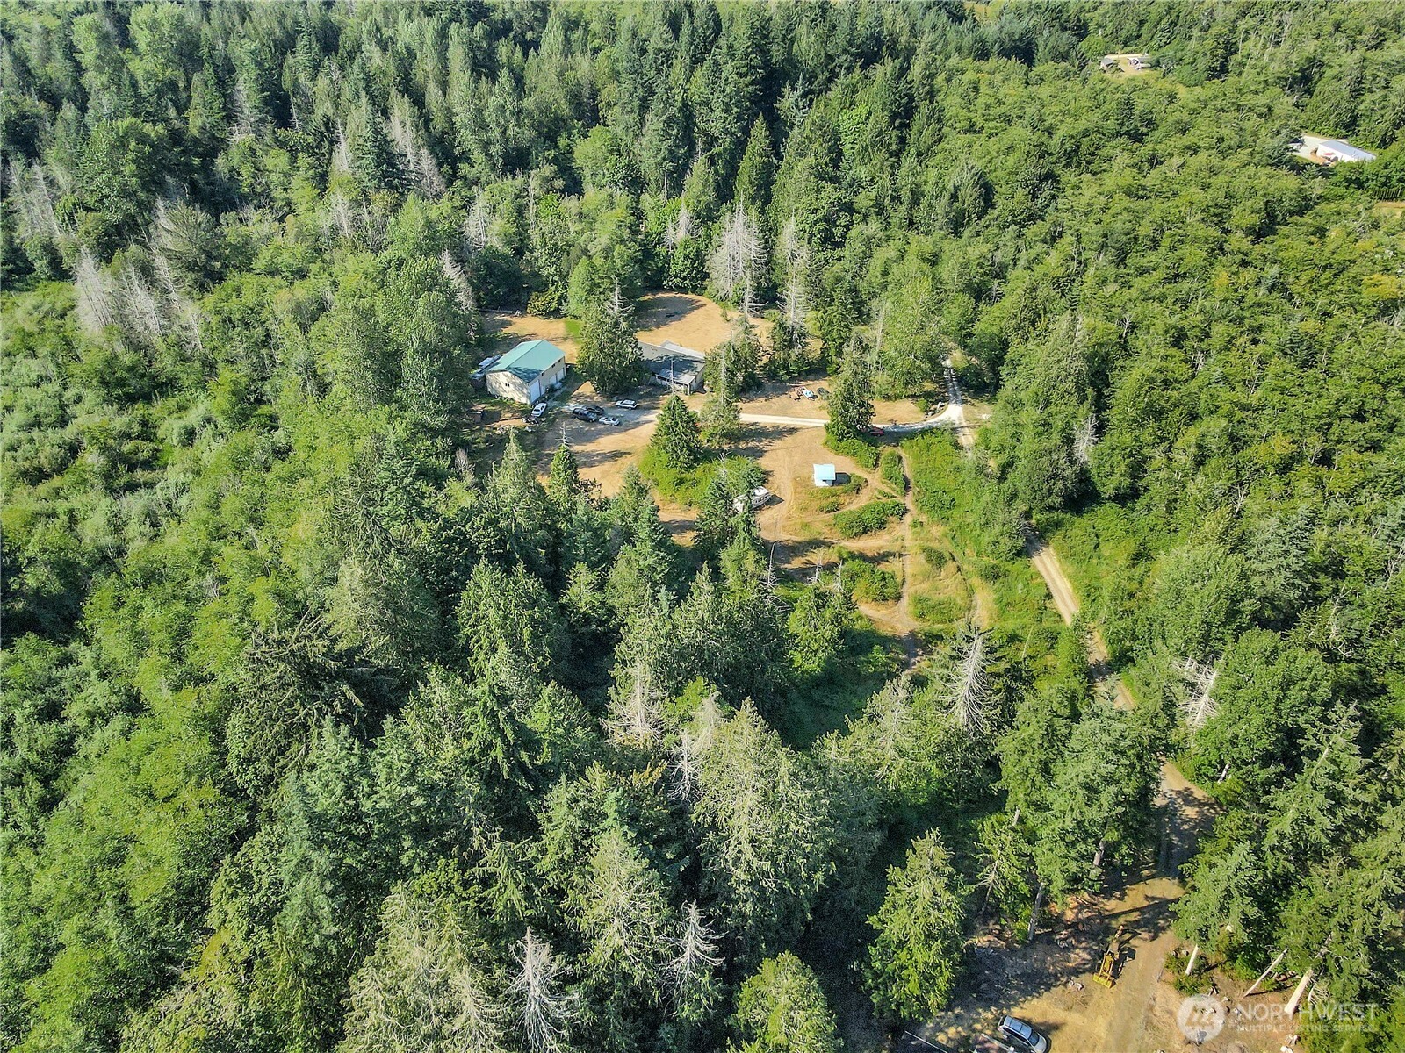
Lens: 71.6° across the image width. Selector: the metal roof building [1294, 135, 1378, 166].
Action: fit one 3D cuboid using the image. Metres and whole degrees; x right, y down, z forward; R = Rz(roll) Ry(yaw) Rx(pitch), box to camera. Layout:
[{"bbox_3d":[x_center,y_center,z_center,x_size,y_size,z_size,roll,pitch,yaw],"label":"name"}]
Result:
[{"bbox_3d":[220.642,-125.914,331.201,9.200,5.100,23.635,-2,34,-3],"label":"metal roof building"}]

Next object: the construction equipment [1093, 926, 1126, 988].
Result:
[{"bbox_3d":[44.295,46.346,105.542,2.050,2.800,6.199,18,38,25],"label":"construction equipment"}]

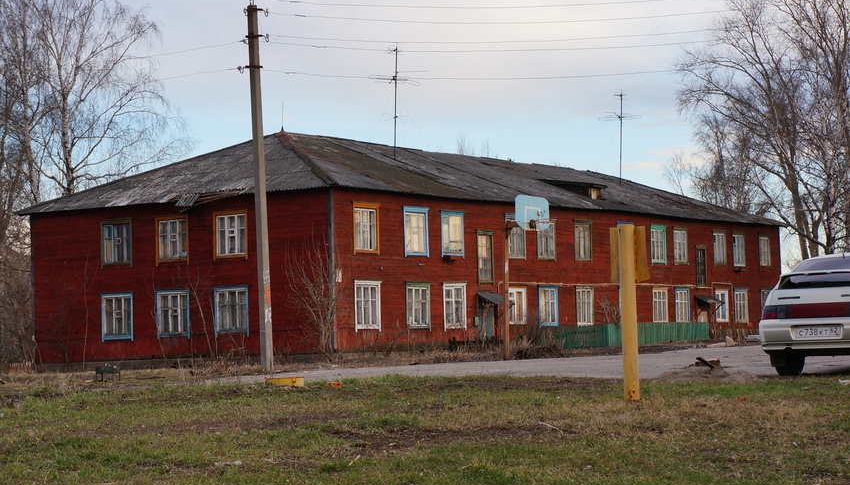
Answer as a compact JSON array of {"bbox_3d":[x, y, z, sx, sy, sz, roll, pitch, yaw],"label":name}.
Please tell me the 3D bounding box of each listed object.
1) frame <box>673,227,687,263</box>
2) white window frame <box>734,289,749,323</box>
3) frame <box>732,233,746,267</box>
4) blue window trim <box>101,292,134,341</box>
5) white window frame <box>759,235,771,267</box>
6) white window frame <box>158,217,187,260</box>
[{"bbox_3d":[11.958,0.150,86.186,0.150,1.700,1.420,-3,-3,33],"label":"frame"},{"bbox_3d":[15.792,3.193,91.705,0.150,1.680,1.420,-3,-3,33],"label":"white window frame"},{"bbox_3d":[15.715,0.400,91.837,0.150,1.680,1.420,-3,-3,33],"label":"frame"},{"bbox_3d":[-11.334,2.757,67.785,1.600,1.787,0.140,-4,-4,33],"label":"blue window trim"},{"bbox_3d":[17.274,0.434,93.144,0.130,1.610,1.500,-4,-3,33],"label":"white window frame"},{"bbox_3d":[-9.248,-0.110,67.447,1.300,1.580,0.150,-3,-3,33],"label":"white window frame"}]

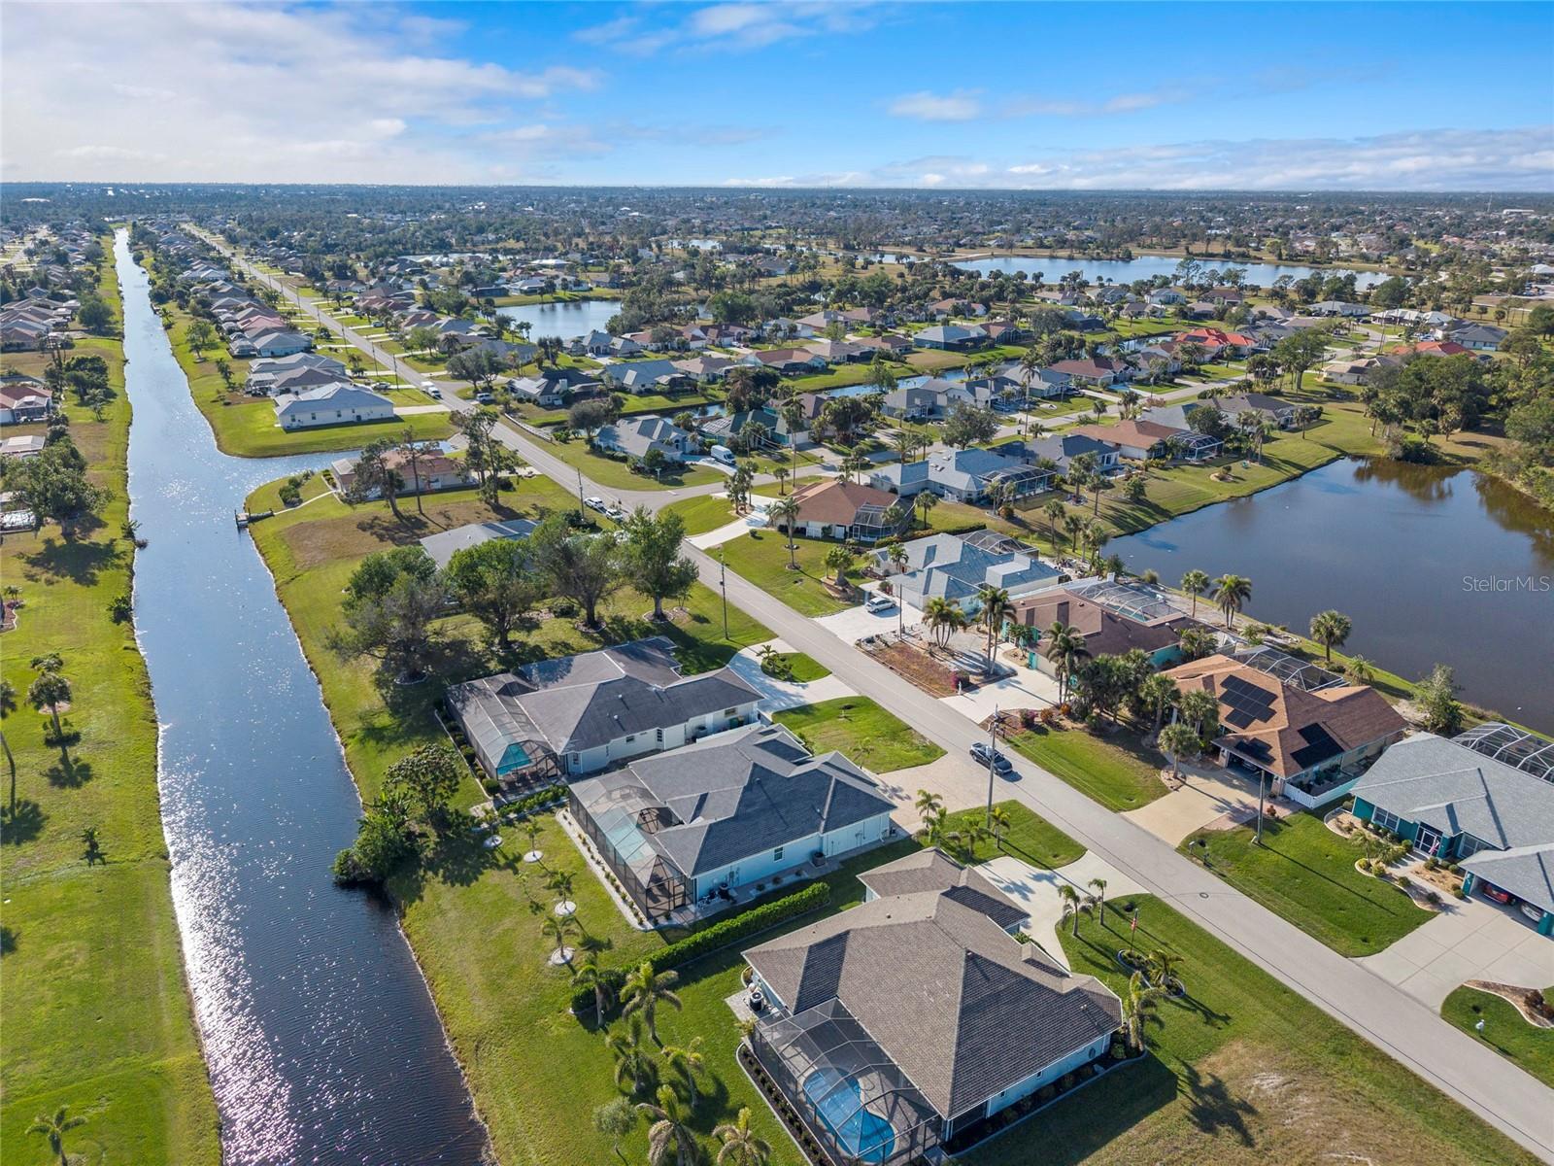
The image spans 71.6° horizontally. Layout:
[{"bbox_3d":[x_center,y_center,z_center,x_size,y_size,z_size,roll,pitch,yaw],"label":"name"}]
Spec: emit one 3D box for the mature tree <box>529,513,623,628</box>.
[{"bbox_3d":[-25.257,-1.347,137.027,11.300,14.100,11.300,0,20,0],"label":"mature tree"}]

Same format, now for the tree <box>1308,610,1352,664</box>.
[{"bbox_3d":[64.120,6.090,124.950,4.500,6.400,4.500,0,20,0],"label":"tree"}]

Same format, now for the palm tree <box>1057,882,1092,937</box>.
[{"bbox_3d":[21.850,23.960,79.010,2.600,4.400,2.600,0,20,0],"label":"palm tree"}]

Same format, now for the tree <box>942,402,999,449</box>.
[{"bbox_3d":[41.210,-32.827,229.519,12.137,9.728,12.137,0,20,0],"label":"tree"}]

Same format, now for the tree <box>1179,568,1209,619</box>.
[{"bbox_3d":[54.771,1.569,140.923,3.700,6.900,3.700,0,20,0],"label":"tree"}]

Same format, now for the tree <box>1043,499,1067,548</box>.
[{"bbox_3d":[43.118,-9.121,167.256,3.700,7.500,3.700,0,20,0],"label":"tree"}]

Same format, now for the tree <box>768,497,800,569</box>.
[{"bbox_3d":[1.353,-7.369,158.663,4.700,10.700,4.700,0,20,0],"label":"tree"}]

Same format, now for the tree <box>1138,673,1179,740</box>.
[{"bbox_3d":[38.849,12.492,109.205,4.100,7.200,4.100,0,20,0],"label":"tree"}]

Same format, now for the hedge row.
[{"bbox_3d":[-5.088,26.729,80.239,21.600,1.150,1.350,-13,24,-31],"label":"hedge row"}]

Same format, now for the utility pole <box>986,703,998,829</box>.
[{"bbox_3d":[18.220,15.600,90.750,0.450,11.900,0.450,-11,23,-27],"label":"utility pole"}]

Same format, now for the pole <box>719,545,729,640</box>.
[{"bbox_3d":[-6.418,1.290,132.573,0.600,12.472,0.900,-13,23,-28],"label":"pole"}]

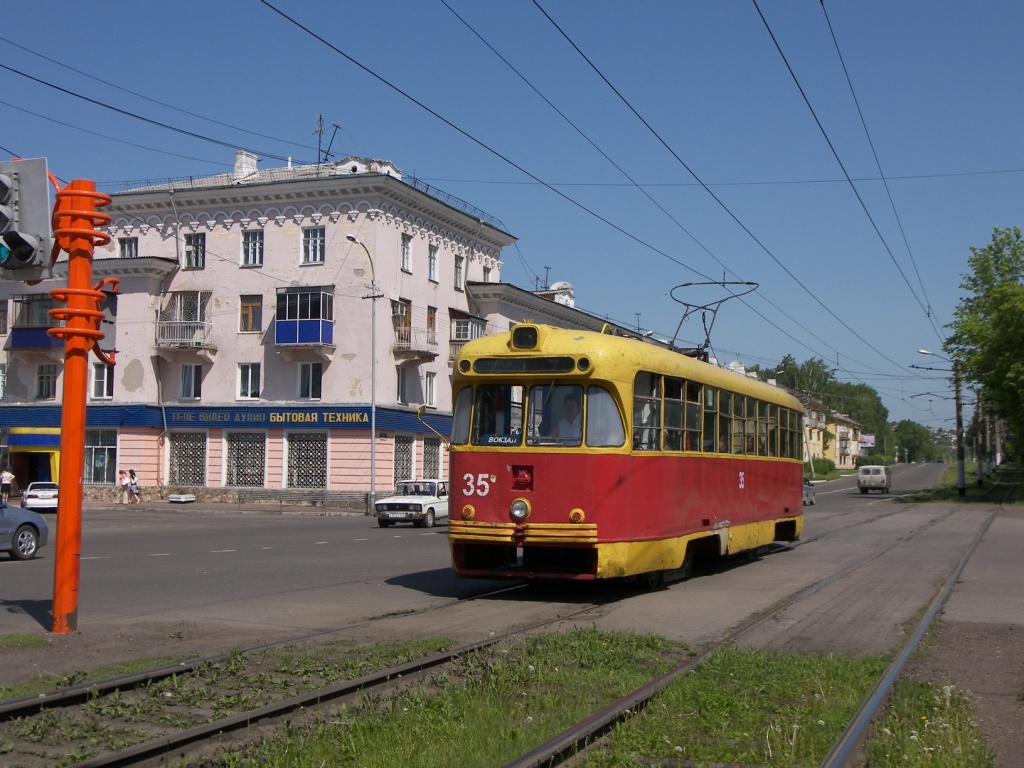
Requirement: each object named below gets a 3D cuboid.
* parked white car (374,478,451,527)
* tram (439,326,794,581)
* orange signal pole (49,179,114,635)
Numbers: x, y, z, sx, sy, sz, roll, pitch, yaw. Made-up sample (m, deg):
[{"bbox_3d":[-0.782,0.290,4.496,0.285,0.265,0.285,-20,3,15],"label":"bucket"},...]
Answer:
[{"bbox_3d":[-2.738,3.808,45.451,1.620,1.440,4.150,0,-4,20],"label":"parked white car"},{"bbox_3d":[2.420,1.257,22.453,2.620,3.260,14.000,0,-4,20],"label":"tram"},{"bbox_3d":[-4.075,0.192,13.227,0.570,4.201,0.550,2,-4,-17],"label":"orange signal pole"}]

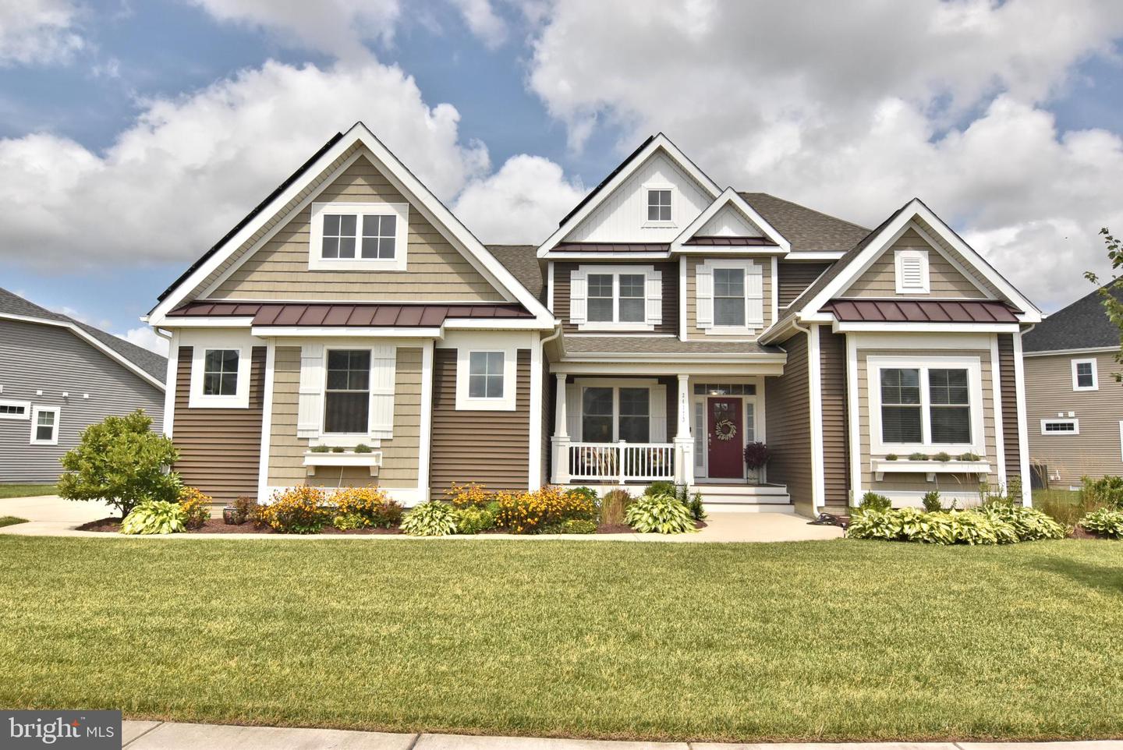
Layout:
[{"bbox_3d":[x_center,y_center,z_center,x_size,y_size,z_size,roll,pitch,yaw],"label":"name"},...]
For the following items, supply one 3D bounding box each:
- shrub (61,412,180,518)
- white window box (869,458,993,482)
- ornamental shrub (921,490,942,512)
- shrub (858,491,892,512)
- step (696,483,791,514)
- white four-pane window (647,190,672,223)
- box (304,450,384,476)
[{"bbox_3d":[-7.546,1.518,11.754,1.800,1.852,1.780,1,-7,2],"label":"shrub"},{"bbox_3d":[6.974,1.808,12.976,2.118,0.422,0.270,1,-7,2],"label":"white window box"},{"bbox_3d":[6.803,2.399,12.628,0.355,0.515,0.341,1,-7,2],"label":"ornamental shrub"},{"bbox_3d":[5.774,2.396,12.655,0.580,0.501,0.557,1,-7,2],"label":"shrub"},{"bbox_3d":[3.752,2.598,14.367,2.060,0.515,0.700,1,-7,2],"label":"step"},{"bbox_3d":[2.563,-4.429,17.977,0.664,0.895,0.100,1,-7,2],"label":"white four-pane window"},{"bbox_3d":[-3.657,1.494,11.517,1.245,0.409,0.270,1,-7,2],"label":"box"}]

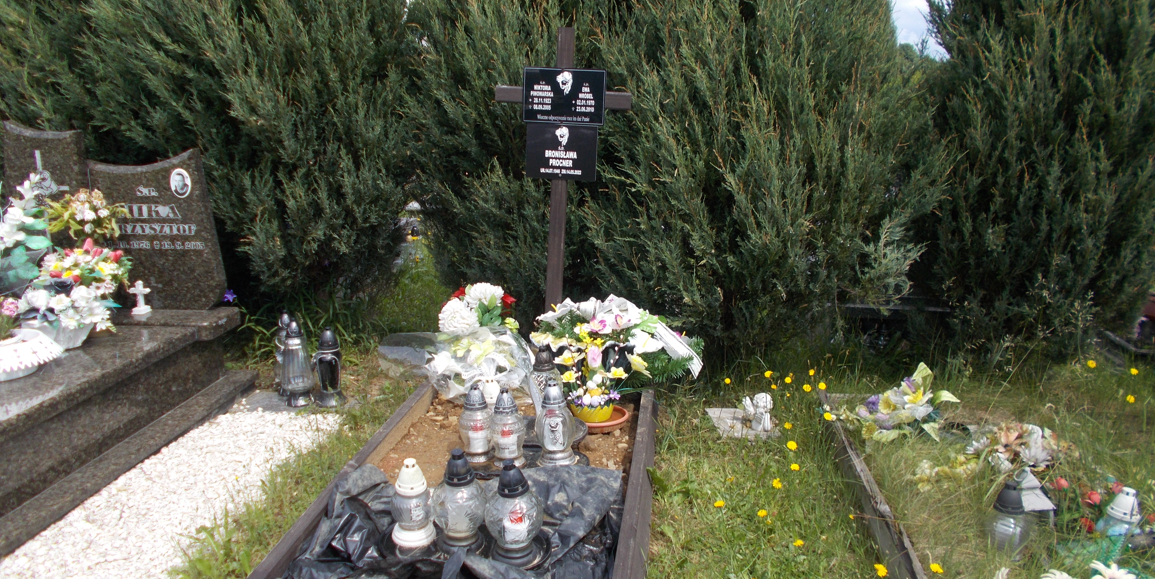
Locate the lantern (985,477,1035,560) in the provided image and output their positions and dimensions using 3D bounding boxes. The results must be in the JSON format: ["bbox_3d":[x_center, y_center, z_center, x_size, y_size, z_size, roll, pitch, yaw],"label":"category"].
[{"bbox_3d":[1.184,0.632,2.370,0.130,0.240,0.130,1,13,0],"label":"lantern"}]

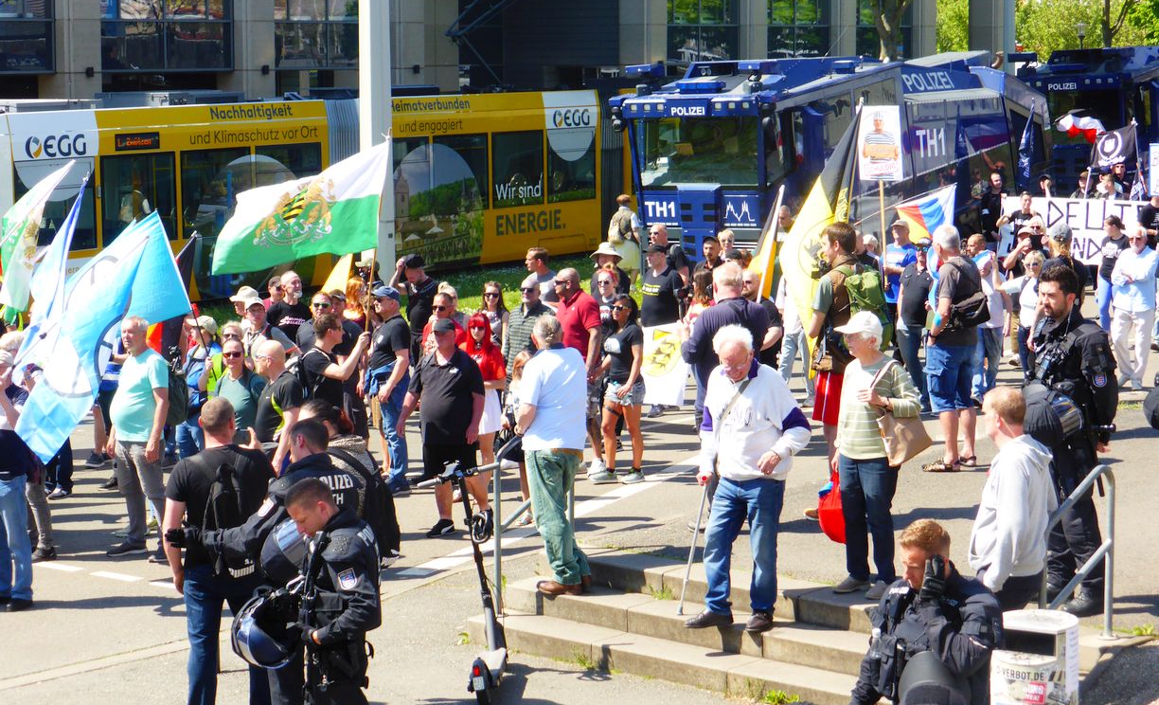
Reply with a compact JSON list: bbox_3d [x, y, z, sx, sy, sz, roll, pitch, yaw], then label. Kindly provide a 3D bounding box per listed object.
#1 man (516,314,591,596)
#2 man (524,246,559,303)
[{"bbox_3d":[-0.154,0.628,16.346,0.530,1.727,0.360,-4,8,-33],"label":"man"},{"bbox_3d":[-0.404,-0.253,28.596,0.380,1.780,0.520,-3,7,-25],"label":"man"}]

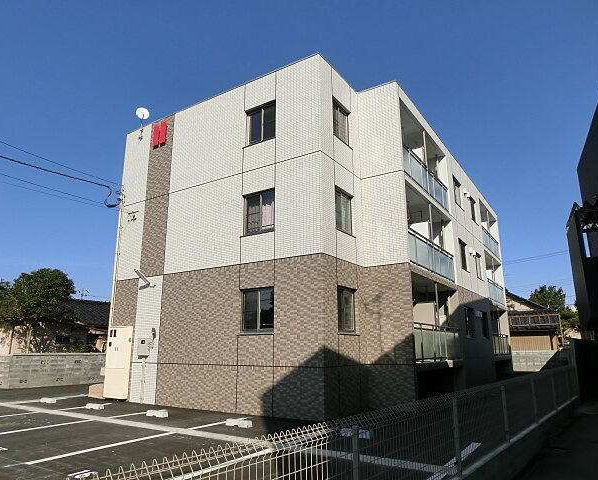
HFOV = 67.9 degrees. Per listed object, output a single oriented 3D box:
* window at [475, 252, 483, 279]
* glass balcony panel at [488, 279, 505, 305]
[{"bbox_3d":[8.291,1.272,20.433,0.140,1.200,1.400,-9,-17,32],"label":"window"},{"bbox_3d":[10.326,2.805,23.239,0.100,1.020,4.500,-9,-17,32],"label":"glass balcony panel"}]

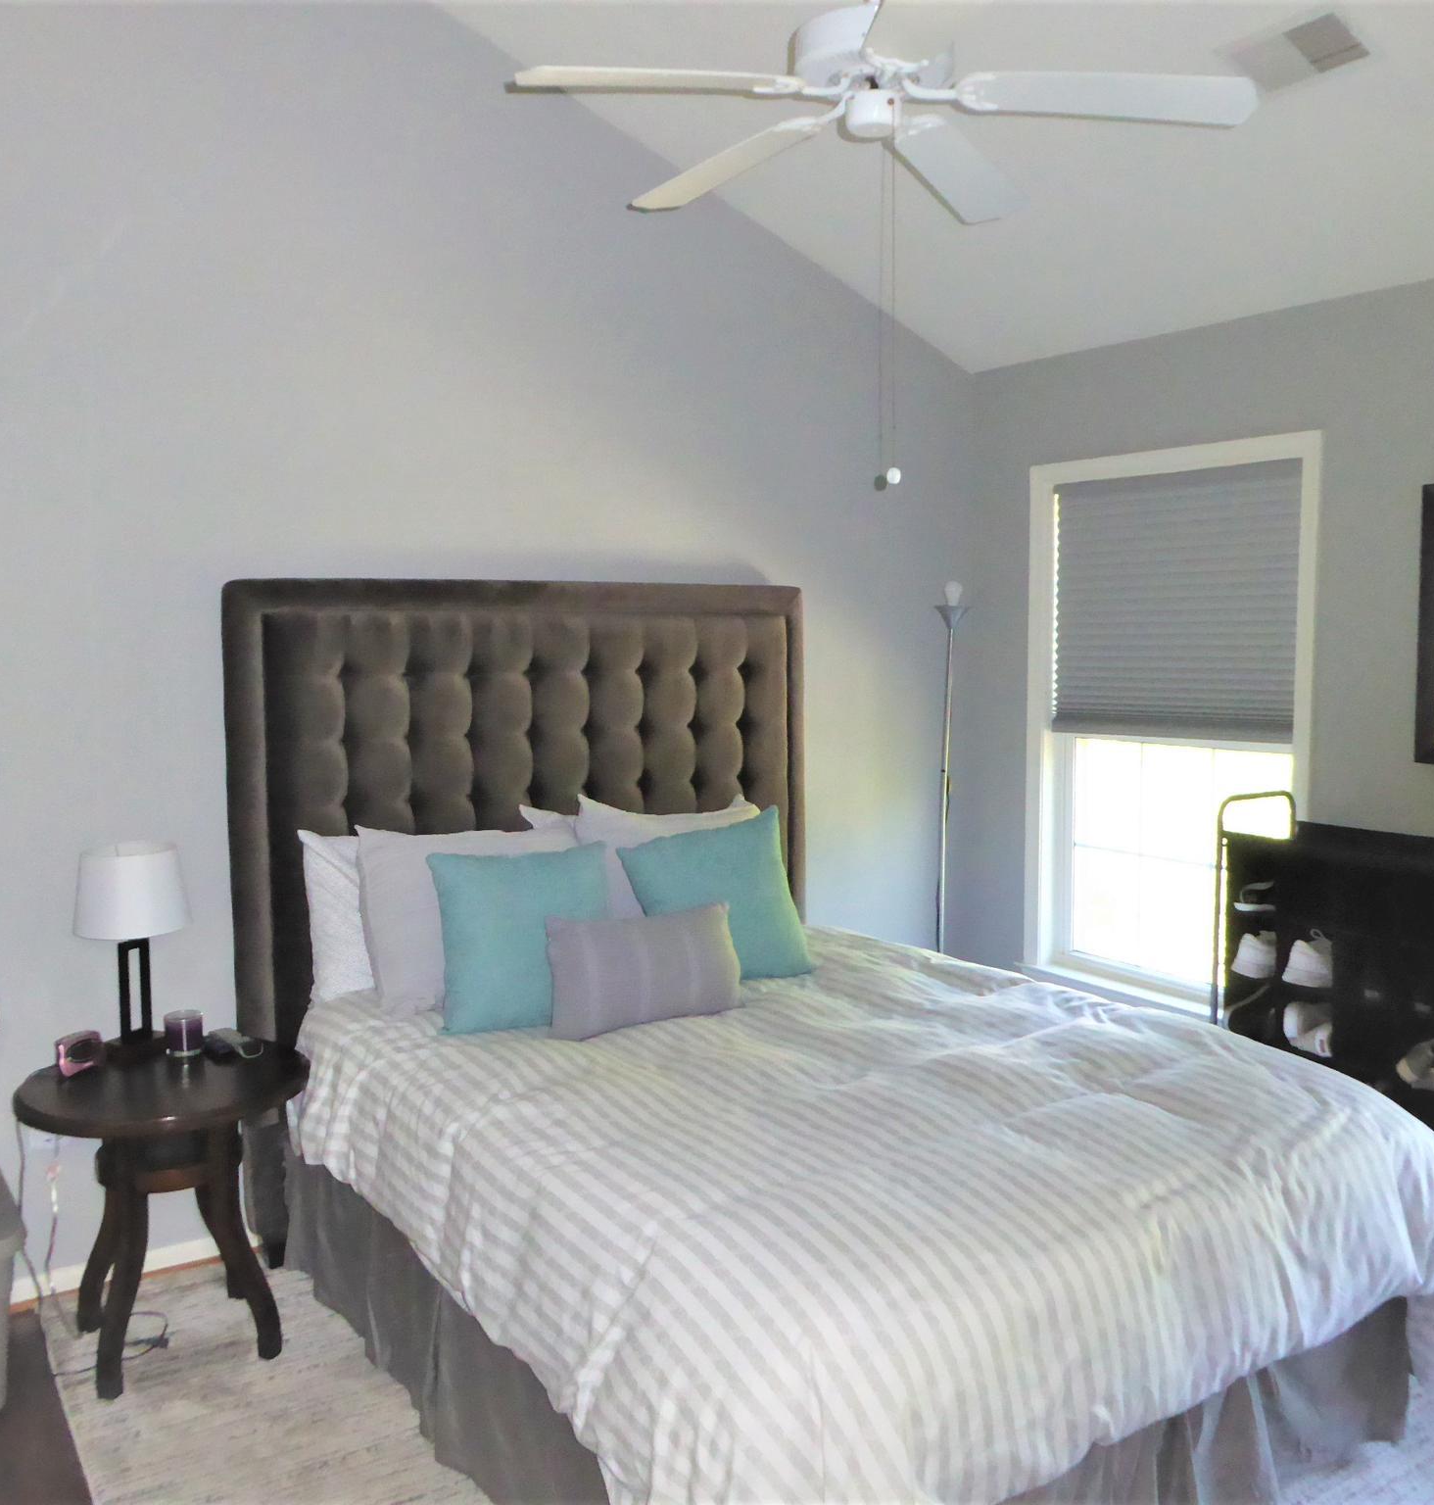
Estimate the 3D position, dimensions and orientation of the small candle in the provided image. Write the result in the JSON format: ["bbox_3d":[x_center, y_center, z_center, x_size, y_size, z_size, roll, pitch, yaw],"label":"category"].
[{"bbox_3d":[-1.218,0.644,3.318,0.083,0.093,0.083,-3,6,-34],"label":"small candle"}]

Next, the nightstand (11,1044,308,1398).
[{"bbox_3d":[-1.201,1.003,3.199,0.605,0.610,0.605,-3,6,-34],"label":"nightstand"}]

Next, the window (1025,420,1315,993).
[{"bbox_3d":[1.310,-0.052,4.323,0.100,1.650,1.035,-3,6,-34],"label":"window"}]

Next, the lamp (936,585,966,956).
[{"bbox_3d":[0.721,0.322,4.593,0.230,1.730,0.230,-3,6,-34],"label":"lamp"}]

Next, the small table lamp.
[{"bbox_3d":[-1.344,0.451,3.328,0.245,0.475,0.245,-3,6,-34],"label":"small table lamp"}]

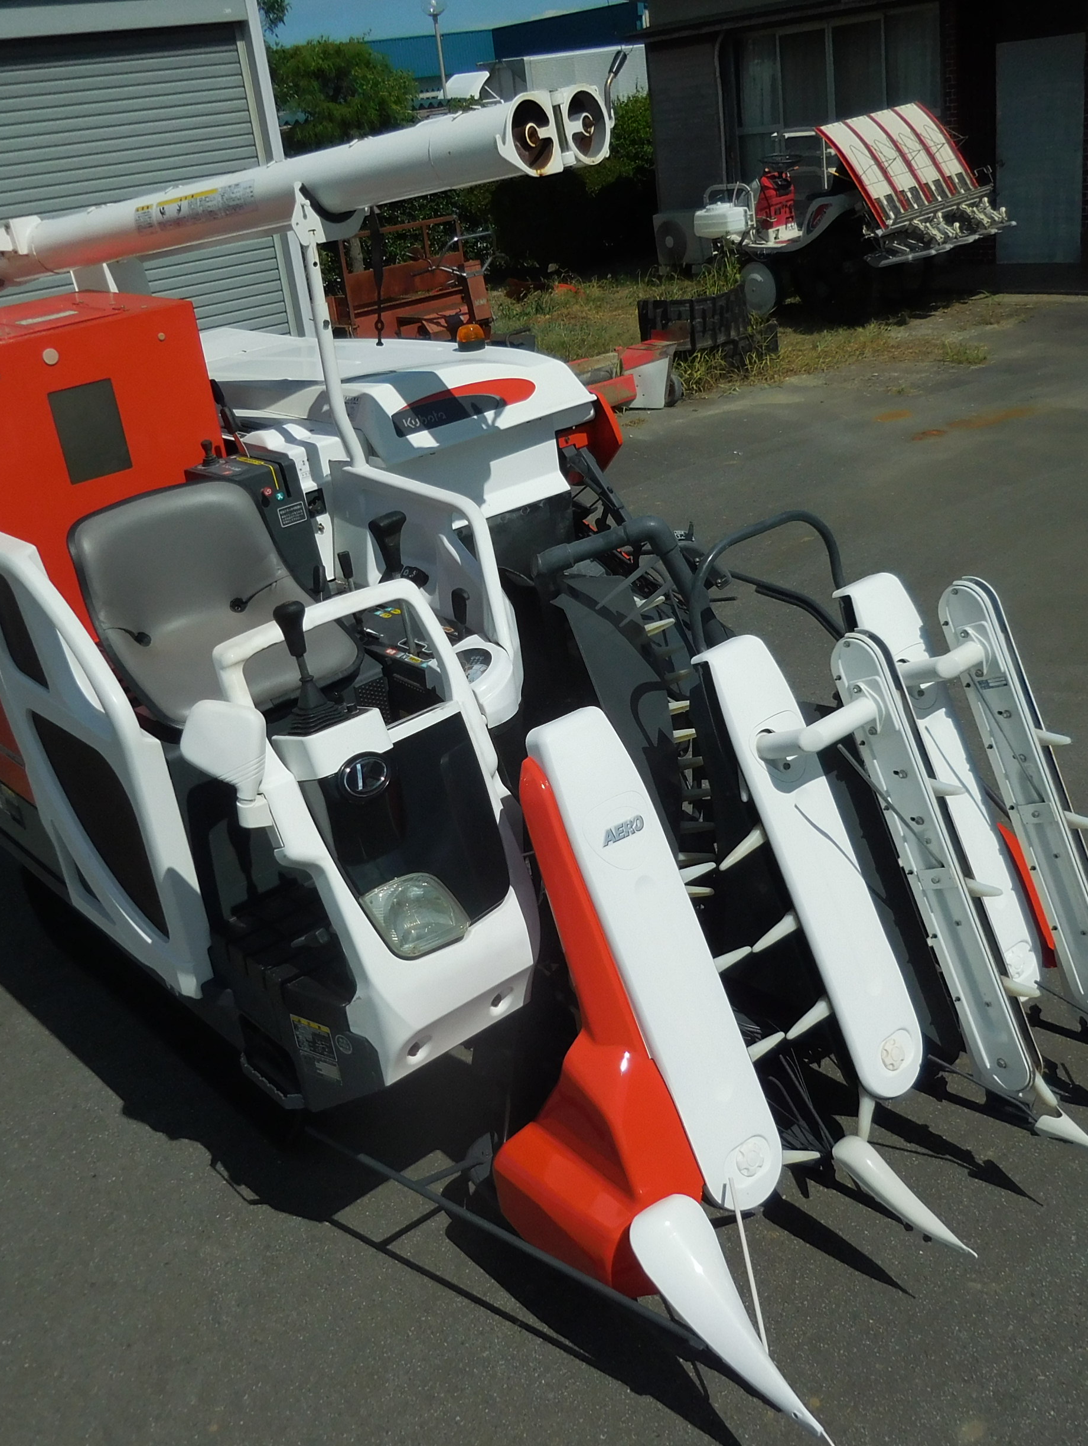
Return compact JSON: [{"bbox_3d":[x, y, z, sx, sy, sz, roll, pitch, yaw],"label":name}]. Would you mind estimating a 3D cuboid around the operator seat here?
[{"bbox_3d":[-0.688,-0.256,2.980,0.458,0.417,0.448,-24,27,-36],"label":"operator seat"}]

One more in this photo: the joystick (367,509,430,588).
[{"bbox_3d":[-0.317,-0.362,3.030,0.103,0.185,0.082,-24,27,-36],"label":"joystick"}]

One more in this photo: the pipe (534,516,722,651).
[{"bbox_3d":[0.171,-0.217,2.570,0.340,0.258,0.206,-24,27,-36],"label":"pipe"}]

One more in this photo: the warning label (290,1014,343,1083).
[{"bbox_3d":[-0.372,0.534,2.282,0.089,0.108,0.006,8,27,35],"label":"warning label"}]

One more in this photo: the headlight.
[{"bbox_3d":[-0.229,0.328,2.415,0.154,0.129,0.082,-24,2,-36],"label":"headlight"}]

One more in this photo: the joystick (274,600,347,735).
[{"bbox_3d":[-0.423,-0.111,2.514,0.098,0.232,0.098,-24,27,-36],"label":"joystick"}]

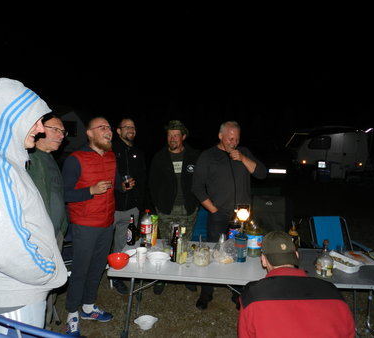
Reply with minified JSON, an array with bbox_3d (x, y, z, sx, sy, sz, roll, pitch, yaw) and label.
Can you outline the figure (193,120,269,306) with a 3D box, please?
[{"bbox_3d":[0.402,0.458,2.970,0.630,1.810,0.460,-2,7,-27],"label":"figure"}]

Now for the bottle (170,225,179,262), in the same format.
[{"bbox_3d":[-0.098,0.575,2.284,0.064,0.265,0.064,1,6,0],"label":"bottle"}]

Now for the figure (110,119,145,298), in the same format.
[{"bbox_3d":[-0.591,0.383,3.164,0.502,1.793,0.355,-2,5,-24],"label":"figure"}]

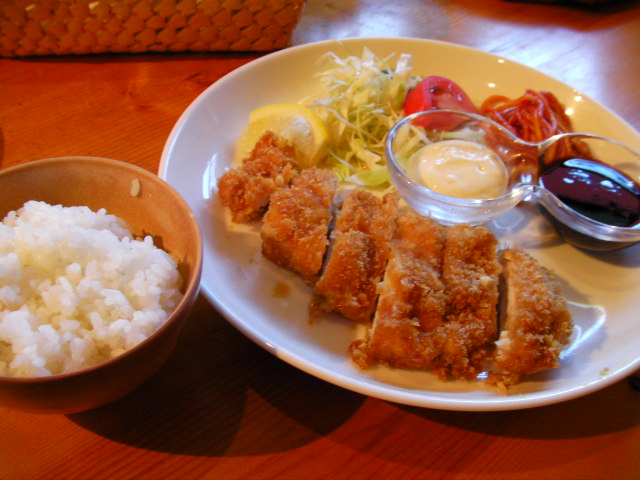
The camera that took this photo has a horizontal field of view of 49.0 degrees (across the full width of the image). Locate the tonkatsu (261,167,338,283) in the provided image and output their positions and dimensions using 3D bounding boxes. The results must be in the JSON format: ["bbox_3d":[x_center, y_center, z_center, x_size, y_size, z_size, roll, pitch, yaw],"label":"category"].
[{"bbox_3d":[-0.009,-0.010,0.344,0.027,0.020,0.057,11,46,4],"label":"tonkatsu"}]

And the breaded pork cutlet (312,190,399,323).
[{"bbox_3d":[0.017,0.006,0.331,0.026,0.020,0.064,11,46,4],"label":"breaded pork cutlet"}]

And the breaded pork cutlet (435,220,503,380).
[{"bbox_3d":[0.065,0.025,0.316,0.026,0.020,0.074,7,45,1],"label":"breaded pork cutlet"}]

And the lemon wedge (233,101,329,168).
[{"bbox_3d":[-0.020,-0.053,0.377,0.046,0.026,0.032,1,46,-5],"label":"lemon wedge"}]

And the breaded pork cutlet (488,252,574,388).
[{"bbox_3d":[0.091,0.032,0.311,0.028,0.020,0.062,6,45,0],"label":"breaded pork cutlet"}]

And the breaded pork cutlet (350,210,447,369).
[{"bbox_3d":[0.038,0.022,0.316,0.028,0.020,0.071,9,45,3],"label":"breaded pork cutlet"}]

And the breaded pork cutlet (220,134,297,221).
[{"bbox_3d":[-0.032,-0.034,0.364,0.028,0.020,0.047,16,46,10],"label":"breaded pork cutlet"}]

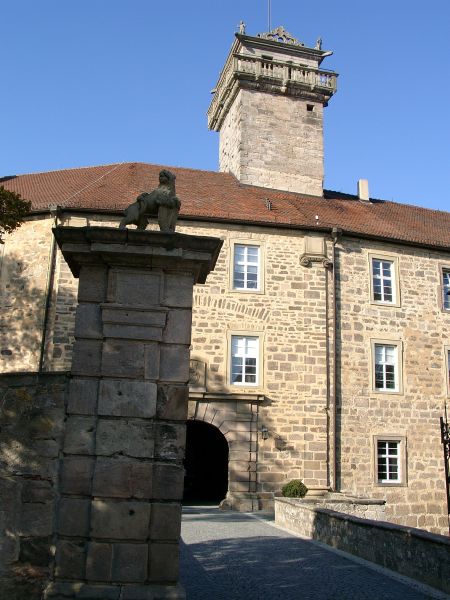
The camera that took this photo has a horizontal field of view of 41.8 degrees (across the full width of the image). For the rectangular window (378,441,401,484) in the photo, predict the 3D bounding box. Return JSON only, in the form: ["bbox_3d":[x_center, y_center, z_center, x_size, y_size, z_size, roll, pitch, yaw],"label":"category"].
[{"bbox_3d":[5.926,5.877,21.369,0.959,1.504,0.180,6,-16,-16],"label":"rectangular window"}]

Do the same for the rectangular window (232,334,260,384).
[{"bbox_3d":[0.708,2.213,21.247,1.019,1.799,0.180,4,-15,-7],"label":"rectangular window"}]

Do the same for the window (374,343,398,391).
[{"bbox_3d":[6.083,2.582,22.262,1.001,1.757,0.180,6,-16,-16],"label":"window"}]

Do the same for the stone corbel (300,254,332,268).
[{"bbox_3d":[3.450,-1.455,22.306,1.120,0.400,0.380,4,-15,-7],"label":"stone corbel"}]

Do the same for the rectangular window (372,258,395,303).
[{"bbox_3d":[6.218,-0.691,23.143,0.995,1.734,0.180,6,-16,-16],"label":"rectangular window"}]

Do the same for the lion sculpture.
[{"bbox_3d":[-0.918,-1.197,7.247,0.700,0.700,0.350,-6,-17,27],"label":"lion sculpture"}]

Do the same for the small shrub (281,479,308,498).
[{"bbox_3d":[1.865,5.039,15.753,0.690,0.500,0.680,4,-15,-7],"label":"small shrub"}]

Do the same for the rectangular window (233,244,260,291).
[{"bbox_3d":[0.818,-1.194,22.157,1.016,1.790,0.180,4,-15,-7],"label":"rectangular window"}]

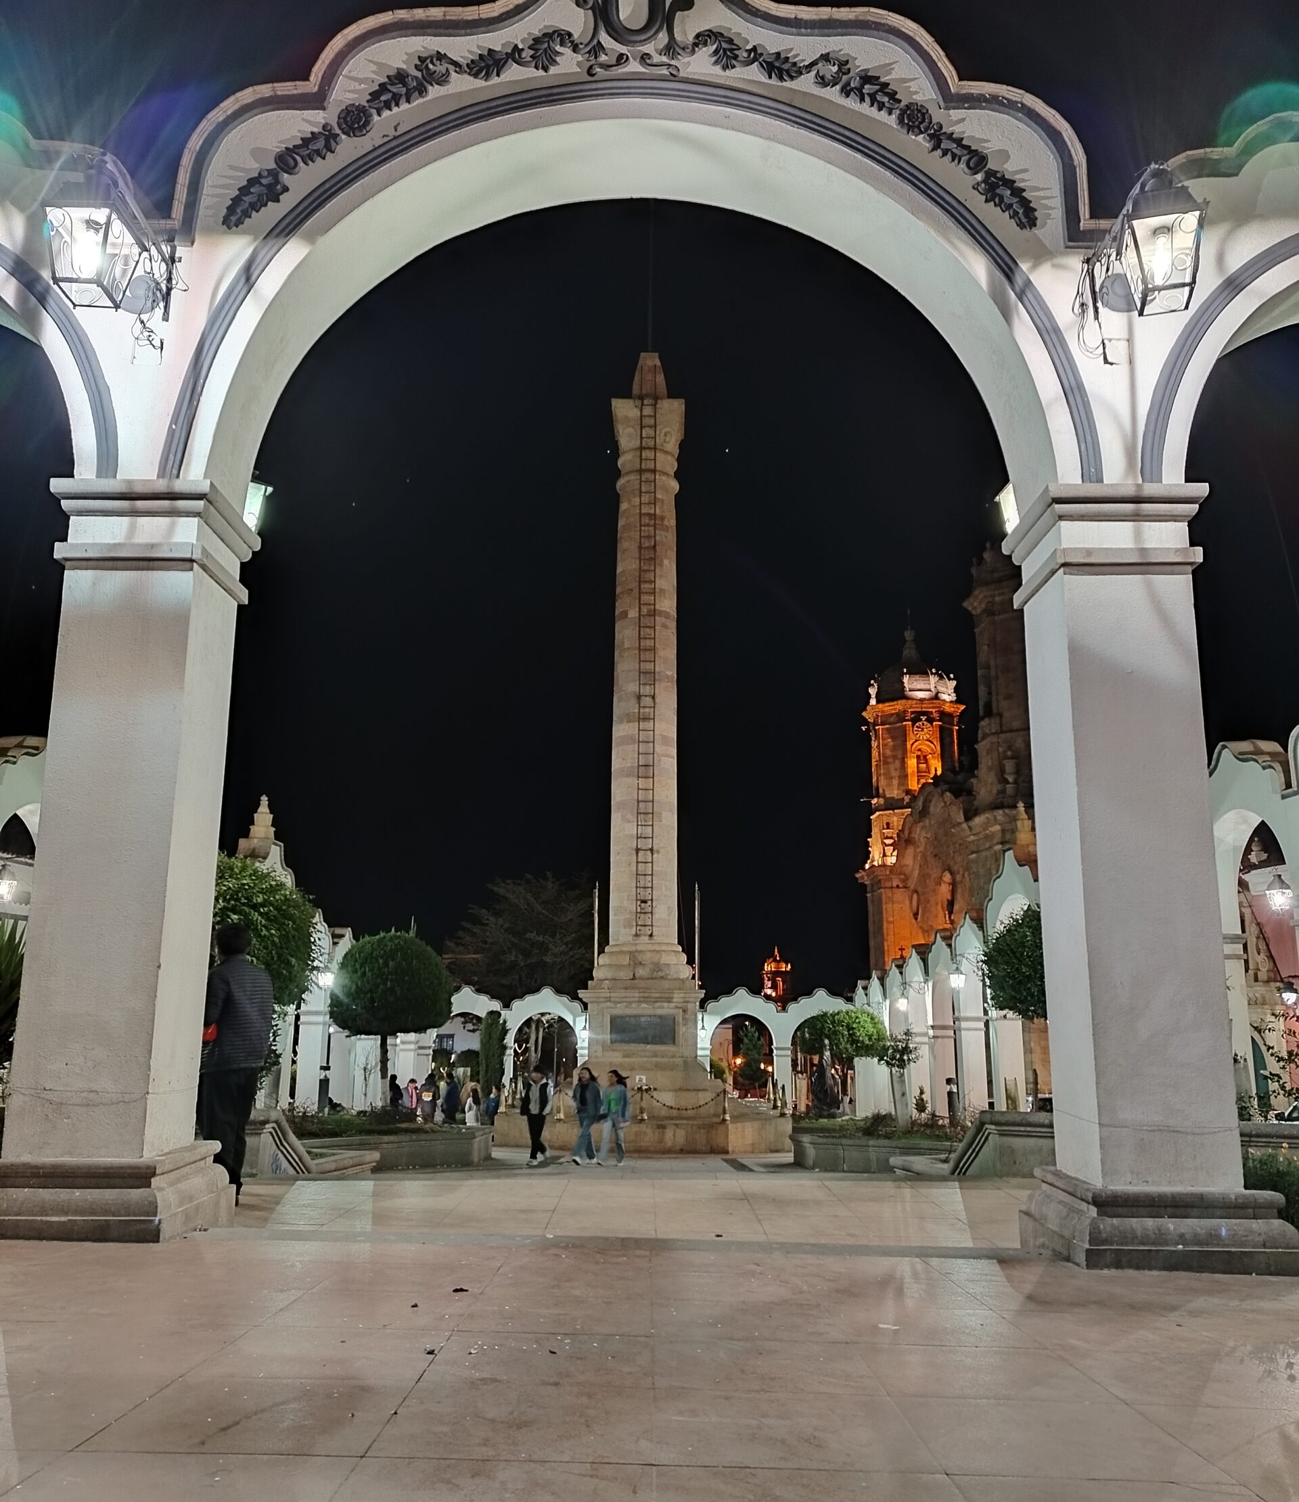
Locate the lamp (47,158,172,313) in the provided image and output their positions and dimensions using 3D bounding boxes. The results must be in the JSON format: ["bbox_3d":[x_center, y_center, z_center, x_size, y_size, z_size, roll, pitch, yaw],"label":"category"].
[{"bbox_3d":[-2.694,-2.496,6.172,0.380,0.800,1.000,0,-11,1],"label":"lamp"}]

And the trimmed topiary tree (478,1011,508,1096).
[{"bbox_3d":[-5.905,11.675,44.626,1.080,4.100,1.080,0,-11,1],"label":"trimmed topiary tree"}]

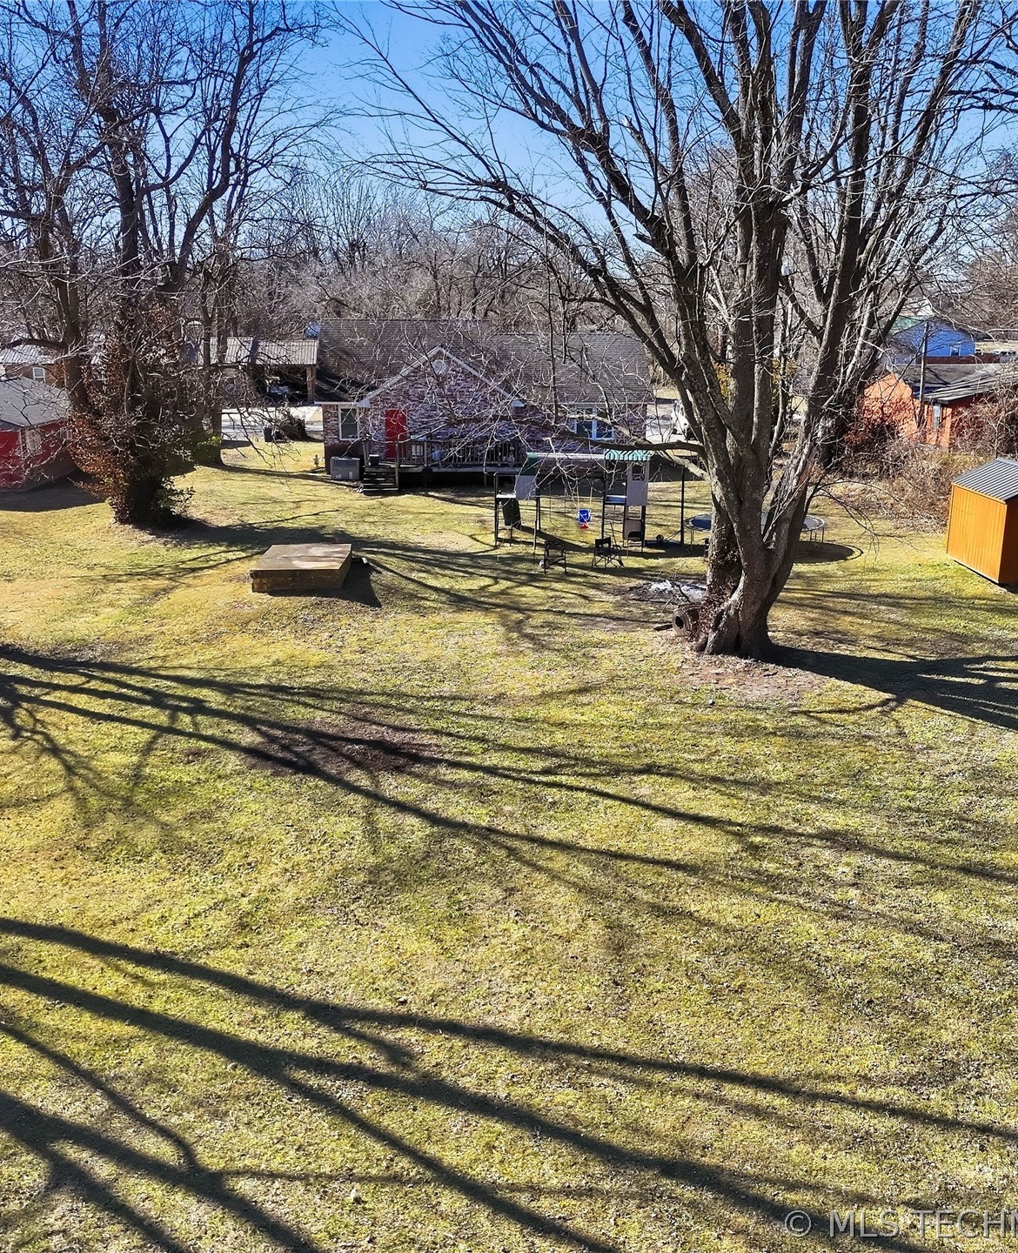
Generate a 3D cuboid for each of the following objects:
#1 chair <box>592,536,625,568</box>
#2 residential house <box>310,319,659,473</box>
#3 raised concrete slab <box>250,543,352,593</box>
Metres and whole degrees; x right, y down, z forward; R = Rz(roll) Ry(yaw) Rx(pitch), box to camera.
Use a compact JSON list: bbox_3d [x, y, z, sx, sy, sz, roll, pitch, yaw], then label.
[{"bbox_3d":[2.608,-2.010,30.433,0.660,0.820,0.580,-12,19,-37],"label":"chair"},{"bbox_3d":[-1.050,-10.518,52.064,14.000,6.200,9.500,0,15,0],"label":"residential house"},{"bbox_3d":[-5.145,-1.507,29.213,2.087,0.490,3.174,-1,15,-2],"label":"raised concrete slab"}]

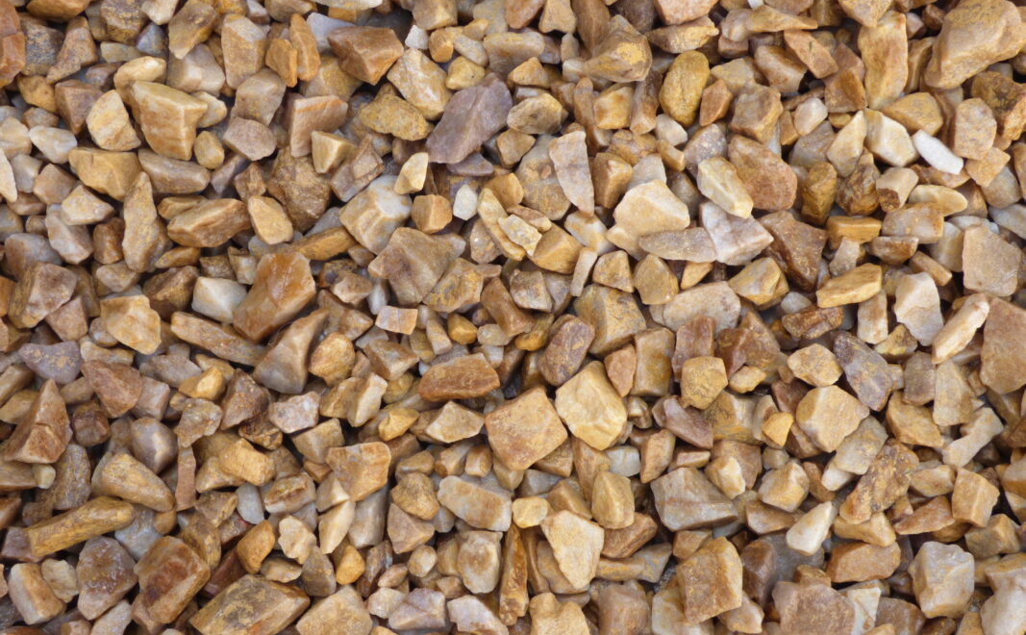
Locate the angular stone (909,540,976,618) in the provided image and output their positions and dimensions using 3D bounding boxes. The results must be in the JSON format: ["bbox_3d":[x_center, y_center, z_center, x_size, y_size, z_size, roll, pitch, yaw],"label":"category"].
[{"bbox_3d":[0.188,0.116,0.715,0.028,0.023,0.032,5,73,1],"label":"angular stone"}]

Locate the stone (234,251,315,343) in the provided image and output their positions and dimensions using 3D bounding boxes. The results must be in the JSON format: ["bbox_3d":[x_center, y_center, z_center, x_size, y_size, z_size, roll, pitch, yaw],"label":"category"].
[{"bbox_3d":[-0.105,-0.011,0.702,0.043,0.021,0.026,-43,83,-7],"label":"stone"}]

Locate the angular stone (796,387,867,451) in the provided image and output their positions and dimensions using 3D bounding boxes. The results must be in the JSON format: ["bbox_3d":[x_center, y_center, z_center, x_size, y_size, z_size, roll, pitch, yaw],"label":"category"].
[{"bbox_3d":[0.142,0.045,0.736,0.028,0.021,0.025,37,76,10],"label":"angular stone"}]

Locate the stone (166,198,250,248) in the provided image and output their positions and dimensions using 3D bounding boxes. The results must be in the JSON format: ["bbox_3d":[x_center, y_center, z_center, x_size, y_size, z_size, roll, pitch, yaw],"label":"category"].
[{"bbox_3d":[-0.133,-0.040,0.707,0.032,0.018,0.021,-36,82,-6],"label":"stone"}]

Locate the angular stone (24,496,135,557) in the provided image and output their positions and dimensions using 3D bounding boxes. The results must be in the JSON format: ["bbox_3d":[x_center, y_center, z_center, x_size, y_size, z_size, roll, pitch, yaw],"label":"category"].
[{"bbox_3d":[-0.192,0.090,0.722,0.048,0.015,0.015,-21,74,-6],"label":"angular stone"}]

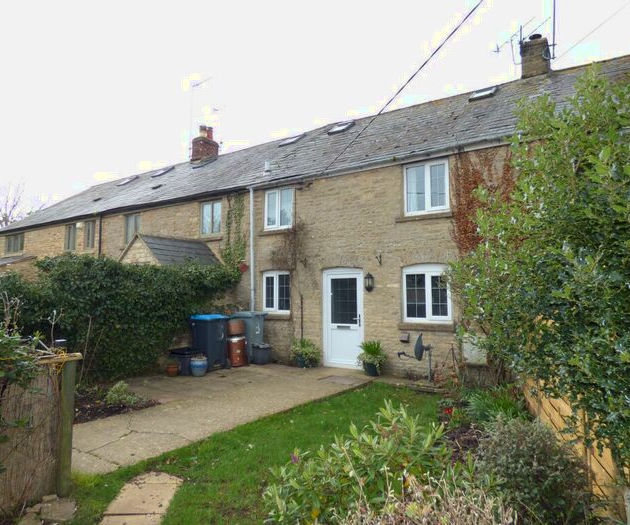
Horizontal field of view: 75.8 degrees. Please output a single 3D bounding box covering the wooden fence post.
[{"bbox_3d":[-2.063,1.350,3.378,0.100,1.130,0.100,-3,-3,32],"label":"wooden fence post"}]

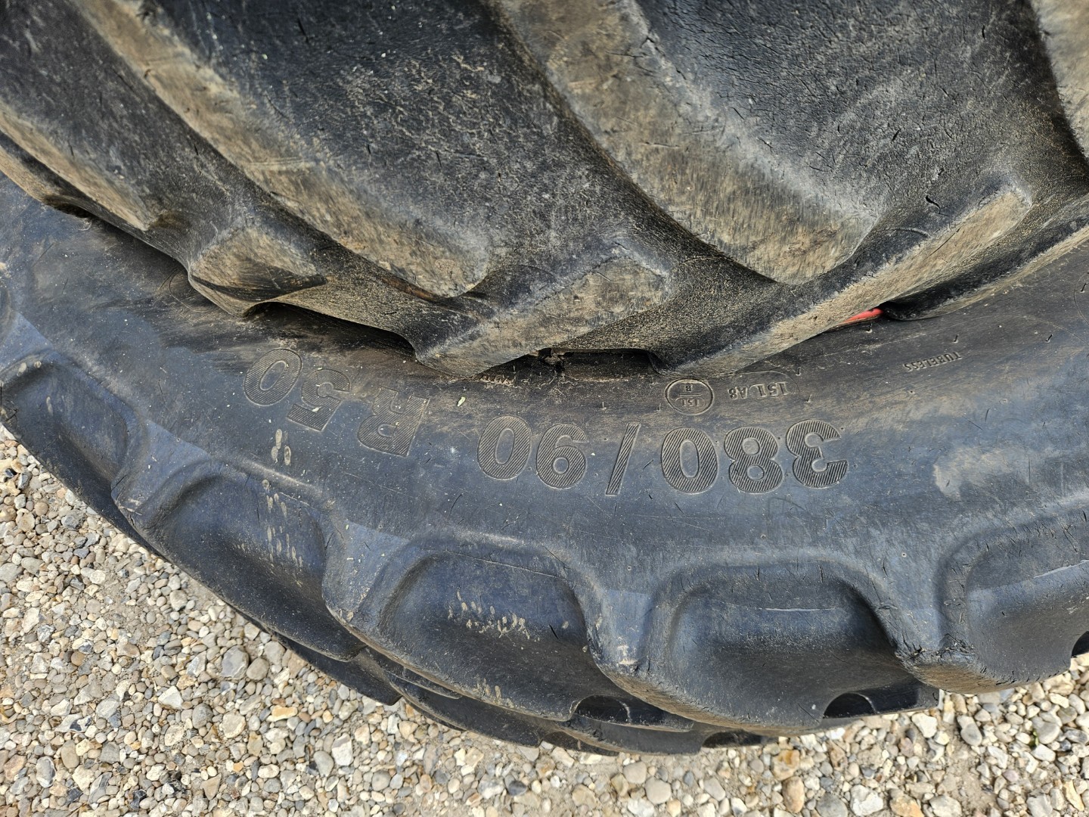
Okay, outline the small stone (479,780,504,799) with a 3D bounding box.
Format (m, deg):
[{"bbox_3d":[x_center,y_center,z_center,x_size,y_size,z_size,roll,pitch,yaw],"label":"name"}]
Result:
[{"bbox_3d":[-0.085,0.609,1.159,0.040,0.018,0.026,-4,66,5],"label":"small stone"}]

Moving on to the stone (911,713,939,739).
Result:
[{"bbox_3d":[0.598,0.492,1.131,0.030,0.021,0.037,-30,66,-7],"label":"stone"}]

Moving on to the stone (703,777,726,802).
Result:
[{"bbox_3d":[0.265,0.591,1.126,0.021,0.014,0.037,-35,67,-9],"label":"stone"}]

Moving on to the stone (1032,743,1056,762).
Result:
[{"bbox_3d":[0.749,0.517,1.084,0.026,0.012,0.018,26,76,14],"label":"stone"}]

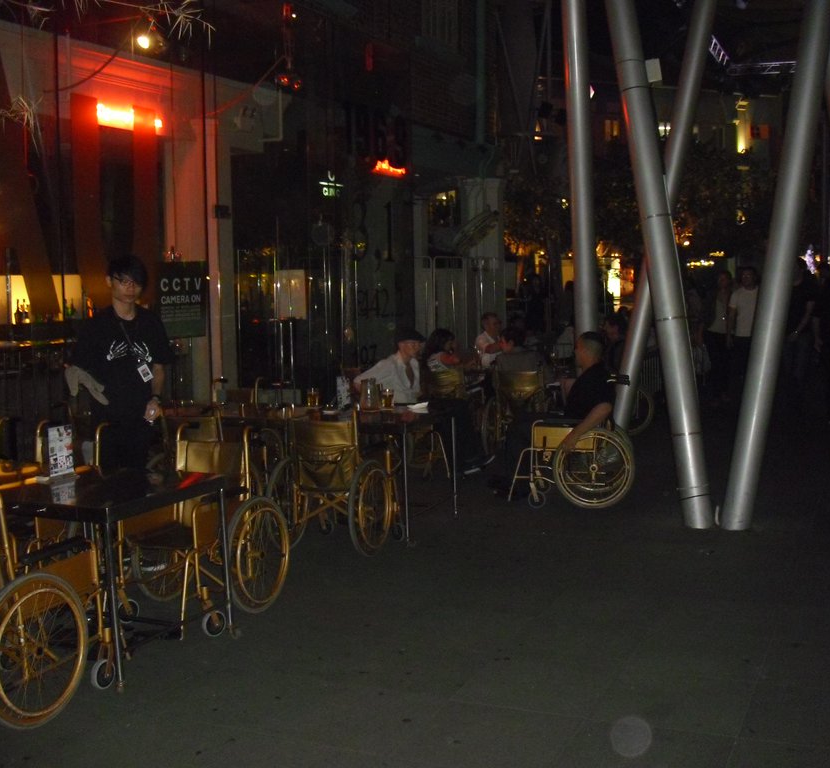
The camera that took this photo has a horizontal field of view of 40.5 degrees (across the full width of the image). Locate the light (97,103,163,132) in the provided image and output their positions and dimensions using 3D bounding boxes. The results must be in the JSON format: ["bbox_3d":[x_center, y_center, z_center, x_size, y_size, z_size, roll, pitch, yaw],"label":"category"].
[{"bbox_3d":[-2.060,-1.923,8.112,0.095,0.170,0.709,3,7,25],"label":"light"}]

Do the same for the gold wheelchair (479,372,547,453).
[{"bbox_3d":[0.936,0.228,10.115,0.614,0.879,0.907,1,6,7],"label":"gold wheelchair"}]

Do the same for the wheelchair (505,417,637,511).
[{"bbox_3d":[1.163,0.410,8.233,0.917,0.907,0.624,1,6,7],"label":"wheelchair"}]

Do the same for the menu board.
[{"bbox_3d":[-1.653,0.313,5.258,0.066,0.232,0.132,4,7,37],"label":"menu board"}]

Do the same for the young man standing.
[{"bbox_3d":[-1.616,0.169,6.402,0.567,1.777,0.397,-1,6,-9],"label":"young man standing"}]

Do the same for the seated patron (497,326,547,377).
[{"bbox_3d":[0.954,0.026,10.188,0.520,1.134,0.775,0,6,5],"label":"seated patron"}]

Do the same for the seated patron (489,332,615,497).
[{"bbox_3d":[1.012,0.239,8.244,0.898,1.228,0.586,1,6,7],"label":"seated patron"}]

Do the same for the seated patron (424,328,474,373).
[{"bbox_3d":[0.359,0.097,9.702,0.803,1.153,0.529,-5,7,-37],"label":"seated patron"}]

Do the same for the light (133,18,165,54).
[{"bbox_3d":[-1.783,-2.333,7.547,0.161,0.208,0.198,5,8,43],"label":"light"}]

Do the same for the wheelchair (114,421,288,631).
[{"bbox_3d":[-1.109,0.692,5.526,0.624,0.917,0.917,3,7,23],"label":"wheelchair"}]

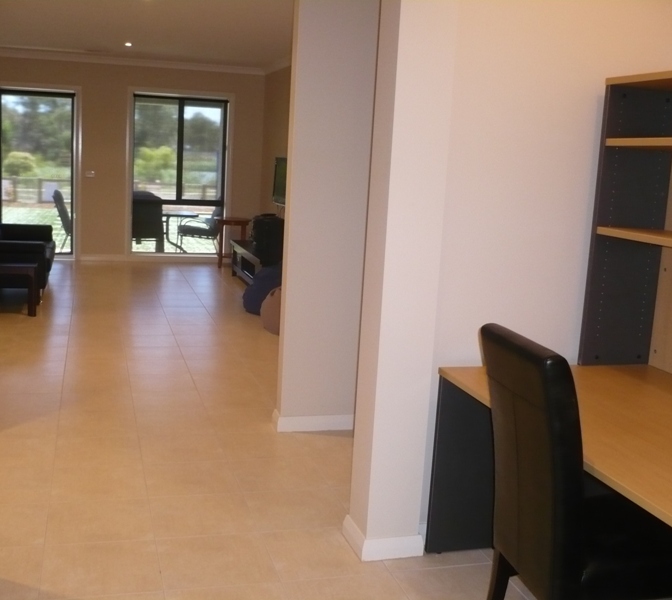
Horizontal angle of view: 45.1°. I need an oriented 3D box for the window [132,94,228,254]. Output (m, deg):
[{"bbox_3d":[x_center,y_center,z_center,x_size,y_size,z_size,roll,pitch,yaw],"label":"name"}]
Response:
[{"bbox_3d":[-1.984,-1.567,10.303,1.162,1.972,0.120,0,10,-17],"label":"window"}]

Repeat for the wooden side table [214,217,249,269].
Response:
[{"bbox_3d":[-1.332,-0.726,10.451,0.450,0.600,0.390,0,10,-17],"label":"wooden side table"}]

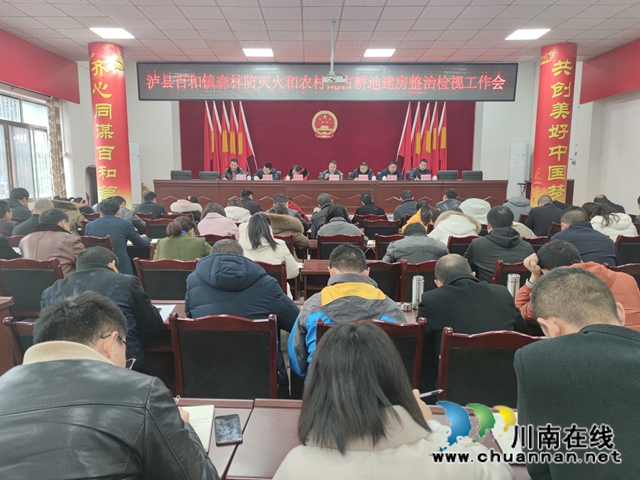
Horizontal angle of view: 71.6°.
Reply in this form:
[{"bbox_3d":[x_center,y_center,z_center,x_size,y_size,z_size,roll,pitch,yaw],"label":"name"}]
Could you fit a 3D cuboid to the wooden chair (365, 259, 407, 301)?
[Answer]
[{"bbox_3d":[0.351,0.587,3.314,0.460,0.980,0.560,0,8,-1],"label":"wooden chair"}]

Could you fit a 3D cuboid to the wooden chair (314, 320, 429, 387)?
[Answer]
[{"bbox_3d":[0.216,0.771,2.169,0.460,0.950,0.540,0,9,-1],"label":"wooden chair"}]

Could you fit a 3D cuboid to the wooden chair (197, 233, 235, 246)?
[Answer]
[{"bbox_3d":[-1.045,0.383,4.628,0.460,0.950,0.530,0,9,0],"label":"wooden chair"}]

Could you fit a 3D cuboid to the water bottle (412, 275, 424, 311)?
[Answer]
[{"bbox_3d":[0.586,0.304,2.638,0.069,0.214,0.069,0,8,-1],"label":"water bottle"}]

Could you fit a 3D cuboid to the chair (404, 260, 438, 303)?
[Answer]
[{"bbox_3d":[0.783,0.551,3.353,0.460,0.940,0.540,0,8,0],"label":"chair"}]

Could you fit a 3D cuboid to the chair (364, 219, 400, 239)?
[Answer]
[{"bbox_3d":[0.808,0.182,6.085,0.460,0.950,0.540,0,9,-1],"label":"chair"}]

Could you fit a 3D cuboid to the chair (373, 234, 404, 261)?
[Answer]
[{"bbox_3d":[0.762,0.372,4.605,0.460,0.940,0.540,0,8,0],"label":"chair"}]

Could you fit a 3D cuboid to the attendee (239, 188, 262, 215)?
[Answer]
[{"bbox_3d":[-1.045,-0.149,6.991,0.520,1.291,0.750,1,8,7],"label":"attendee"}]

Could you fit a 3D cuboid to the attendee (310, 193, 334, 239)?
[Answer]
[{"bbox_3d":[0.123,0.000,6.042,0.520,1.268,0.750,0,8,0],"label":"attendee"}]

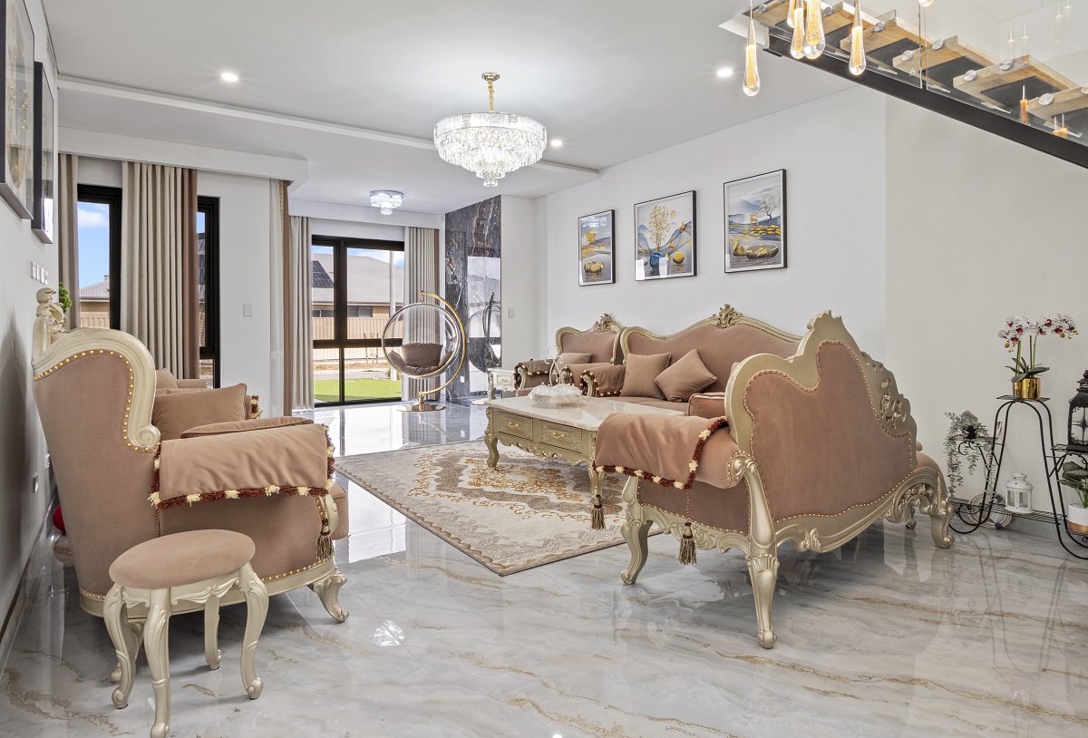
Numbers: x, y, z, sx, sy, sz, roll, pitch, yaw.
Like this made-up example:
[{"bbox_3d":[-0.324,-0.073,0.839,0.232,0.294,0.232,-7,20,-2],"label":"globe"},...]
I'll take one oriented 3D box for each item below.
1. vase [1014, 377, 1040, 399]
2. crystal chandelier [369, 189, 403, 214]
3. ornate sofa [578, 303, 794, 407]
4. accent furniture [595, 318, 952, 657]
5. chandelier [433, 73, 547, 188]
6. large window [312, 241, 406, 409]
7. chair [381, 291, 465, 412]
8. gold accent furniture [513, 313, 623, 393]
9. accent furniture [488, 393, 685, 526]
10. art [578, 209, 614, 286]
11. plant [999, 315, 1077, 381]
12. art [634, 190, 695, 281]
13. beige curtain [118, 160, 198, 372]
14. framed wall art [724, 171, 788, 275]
[{"bbox_3d":[2.303,0.091,2.690,0.128,0.095,0.128,-3,5,-36],"label":"vase"},{"bbox_3d":[-1.819,-1.884,6.478,0.374,0.250,0.374,-3,5,-36],"label":"crystal chandelier"},{"bbox_3d":[1.185,0.124,4.277,0.880,1.220,2.030,-3,5,-37],"label":"ornate sofa"},{"bbox_3d":[1.071,0.293,2.579,1.480,1.112,0.853,-3,5,-35],"label":"accent furniture"},{"bbox_3d":[-0.330,-1.484,3.541,0.692,0.670,0.692,0,4,0],"label":"chandelier"},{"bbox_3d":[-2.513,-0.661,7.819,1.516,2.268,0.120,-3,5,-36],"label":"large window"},{"bbox_3d":[-1.629,-0.257,7.591,1.119,1.571,0.870,0,4,2],"label":"chair"},{"bbox_3d":[0.311,0.060,5.444,0.870,1.190,0.950,-3,5,-37],"label":"gold accent furniture"},{"bbox_3d":[0.293,0.518,3.869,0.850,0.490,1.470,-2,5,-31],"label":"accent furniture"},{"bbox_3d":[0.530,-1.236,5.866,0.035,0.739,0.525,-3,5,-37],"label":"art"},{"bbox_3d":[2.346,-0.101,2.683,0.170,0.320,0.280,-3,5,-37],"label":"plant"},{"bbox_3d":[1.078,-1.185,5.134,0.035,0.728,0.694,-3,5,-37],"label":"art"},{"bbox_3d":[-3.251,-0.490,4.793,0.546,2.450,0.160,-3,5,-36],"label":"beige curtain"},{"bbox_3d":[1.678,-1.171,4.558,0.040,0.756,0.530,-3,5,-37],"label":"framed wall art"}]

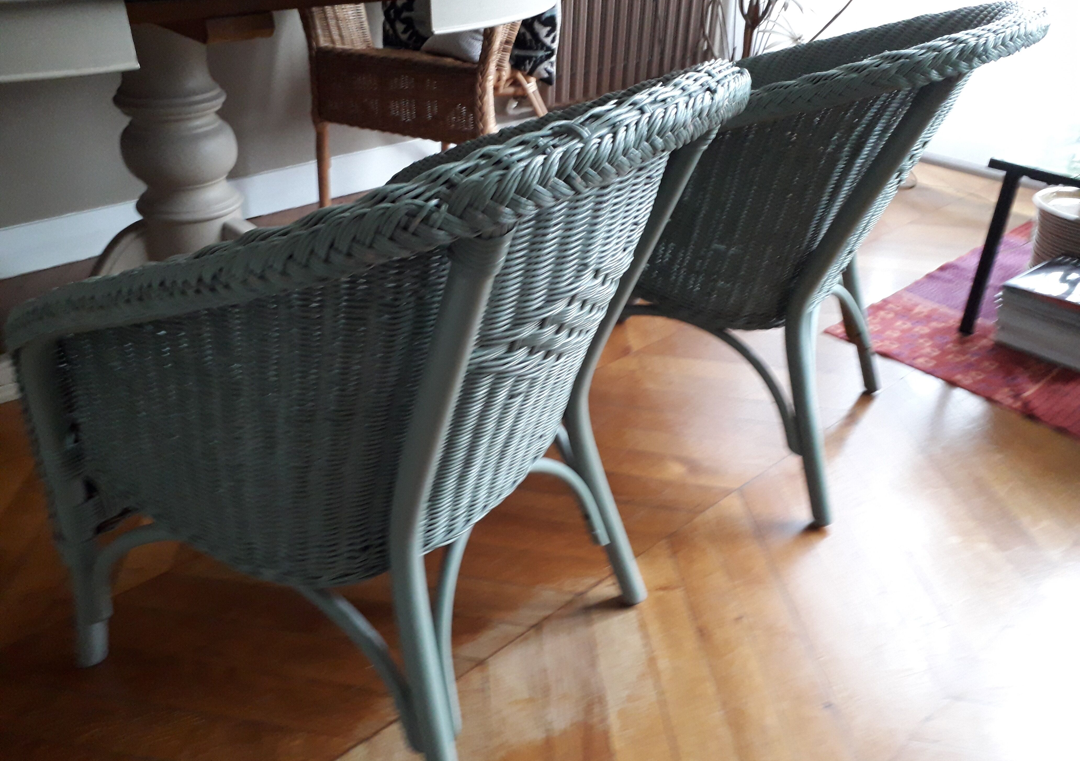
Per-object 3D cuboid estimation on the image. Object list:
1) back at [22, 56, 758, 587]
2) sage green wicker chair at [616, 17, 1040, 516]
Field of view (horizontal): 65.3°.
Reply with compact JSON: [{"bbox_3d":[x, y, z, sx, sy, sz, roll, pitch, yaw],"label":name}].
[{"bbox_3d":[-0.119,-0.092,0.891,0.552,0.455,0.653,21,37,27],"label":"back"},{"bbox_3d":[0.388,-0.251,1.441,0.626,0.745,0.653,18,36,23],"label":"sage green wicker chair"}]

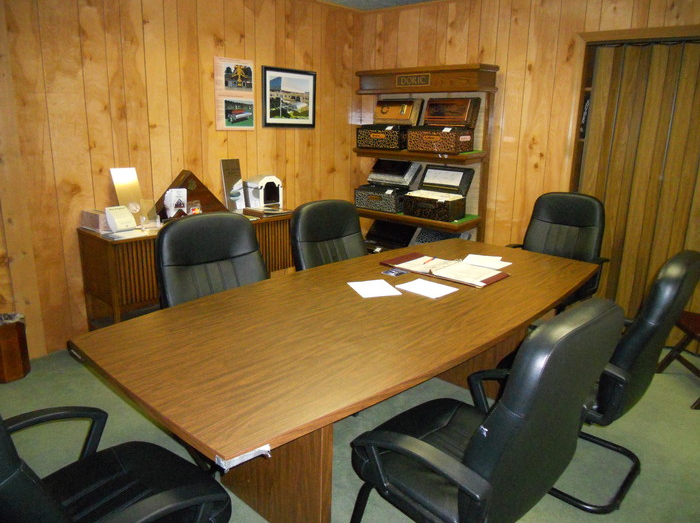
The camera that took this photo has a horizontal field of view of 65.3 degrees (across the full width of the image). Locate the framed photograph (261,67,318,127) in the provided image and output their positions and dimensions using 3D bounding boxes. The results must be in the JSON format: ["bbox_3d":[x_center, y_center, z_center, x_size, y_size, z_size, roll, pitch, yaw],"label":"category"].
[{"bbox_3d":[-0.492,-1.358,4.564,0.028,0.468,0.595,13,19,38],"label":"framed photograph"}]

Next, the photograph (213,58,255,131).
[{"bbox_3d":[-0.865,-1.257,4.138,0.018,0.522,0.369,13,19,38],"label":"photograph"}]

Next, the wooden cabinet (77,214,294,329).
[{"bbox_3d":[-1.047,0.078,3.949,0.456,0.757,1.536,13,19,38],"label":"wooden cabinet"}]

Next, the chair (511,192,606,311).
[{"bbox_3d":[1.348,0.072,3.704,0.638,1.025,0.643,13,19,38],"label":"chair"}]

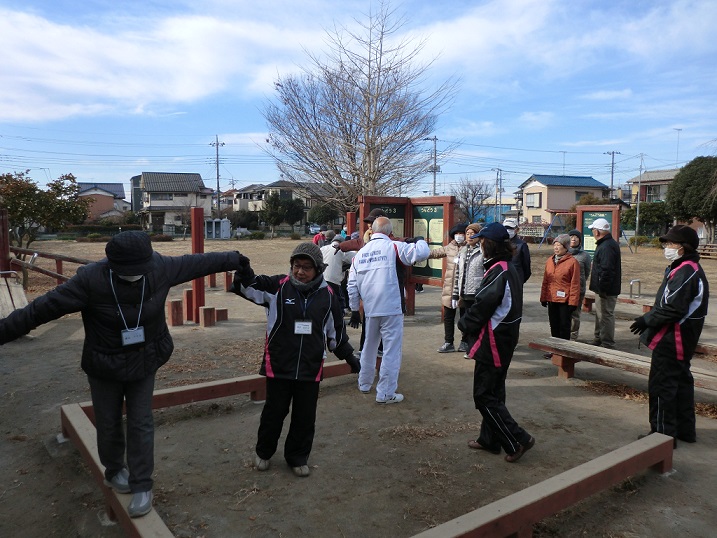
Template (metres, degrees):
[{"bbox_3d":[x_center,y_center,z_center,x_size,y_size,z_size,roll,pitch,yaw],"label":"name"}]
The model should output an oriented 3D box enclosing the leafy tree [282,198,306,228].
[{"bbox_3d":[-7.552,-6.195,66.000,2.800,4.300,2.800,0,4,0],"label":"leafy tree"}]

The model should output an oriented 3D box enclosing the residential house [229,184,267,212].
[{"bbox_3d":[-15.220,-8.621,79.559,6.200,7.200,7.500,-1,5,-17],"label":"residential house"}]

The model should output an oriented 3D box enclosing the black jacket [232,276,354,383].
[{"bbox_3d":[-0.421,0.379,3.620,0.750,0.690,0.370,-1,5,-13],"label":"black jacket"}]

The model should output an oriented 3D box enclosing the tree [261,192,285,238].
[{"bbox_3d":[-9.898,-6.122,64.000,2.800,5.400,2.800,0,4,0],"label":"tree"}]

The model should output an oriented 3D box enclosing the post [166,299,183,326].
[{"bbox_3d":[-2.909,0.694,8.919,0.180,0.395,0.180,-3,5,-38],"label":"post"}]

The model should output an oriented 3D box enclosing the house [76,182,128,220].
[{"bbox_3d":[-41.583,-9.832,90.497,8.500,7.800,8.000,-1,5,-17],"label":"house"}]

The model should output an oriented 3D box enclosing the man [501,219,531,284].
[{"bbox_3d":[2.009,0.162,7.250,0.350,1.660,0.500,-4,6,-44],"label":"man"}]

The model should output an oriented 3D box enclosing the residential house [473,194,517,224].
[{"bbox_3d":[20.240,-7.539,81.666,8.000,6.050,7.000,0,4,0],"label":"residential house"}]

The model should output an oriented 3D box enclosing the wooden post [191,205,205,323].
[{"bbox_3d":[-2.577,-0.048,8.980,0.160,1.860,0.160,-4,6,-41],"label":"wooden post"}]

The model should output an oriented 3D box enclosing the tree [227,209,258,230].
[{"bbox_3d":[-13.117,-5.153,63.792,3.600,2.900,3.200,0,5,0],"label":"tree"}]

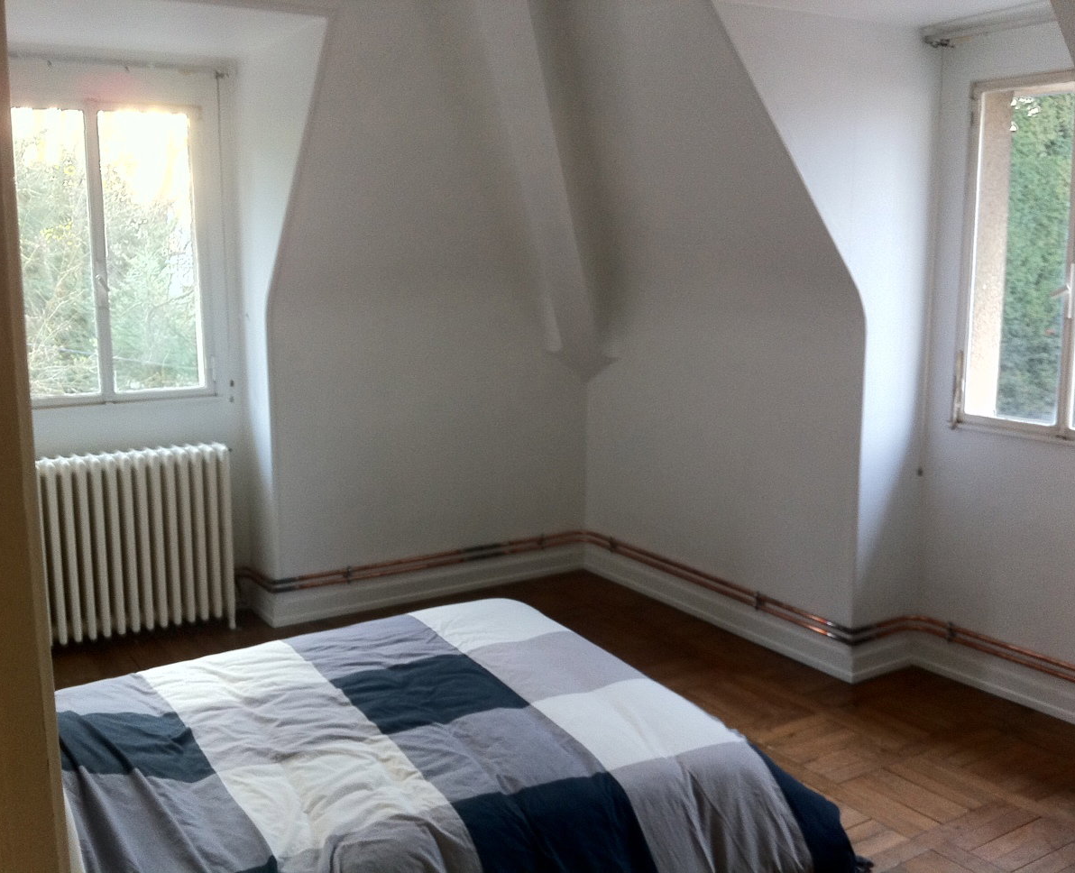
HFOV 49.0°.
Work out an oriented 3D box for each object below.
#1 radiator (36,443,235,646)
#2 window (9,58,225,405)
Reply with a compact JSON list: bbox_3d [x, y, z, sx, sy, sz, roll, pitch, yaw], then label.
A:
[{"bbox_3d":[-1.699,0.466,4.902,0.870,0.805,0.177,-6,11,-32],"label":"radiator"},{"bbox_3d":[-1.800,-0.816,4.875,1.003,1.391,0.099,-6,11,-32],"label":"window"}]

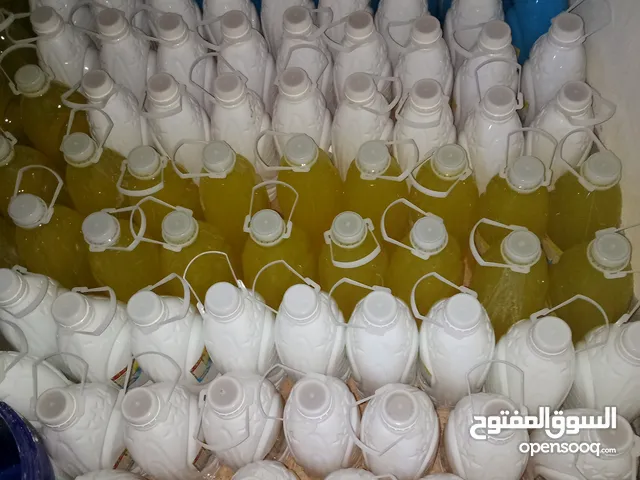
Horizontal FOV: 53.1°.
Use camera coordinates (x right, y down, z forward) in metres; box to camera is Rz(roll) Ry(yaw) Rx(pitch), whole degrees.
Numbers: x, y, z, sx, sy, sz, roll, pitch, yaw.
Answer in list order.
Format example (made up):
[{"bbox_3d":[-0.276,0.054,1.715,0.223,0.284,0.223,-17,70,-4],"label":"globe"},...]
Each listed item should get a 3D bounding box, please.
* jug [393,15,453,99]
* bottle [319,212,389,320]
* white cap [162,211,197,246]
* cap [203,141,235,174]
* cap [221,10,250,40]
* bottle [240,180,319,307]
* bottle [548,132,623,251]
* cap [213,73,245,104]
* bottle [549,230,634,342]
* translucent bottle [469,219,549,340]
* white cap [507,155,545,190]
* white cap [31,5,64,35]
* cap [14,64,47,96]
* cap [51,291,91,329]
[{"bbox_3d":[0.158,-0.226,1.024,0.093,0.290,0.100,-5,58,0],"label":"jug"},{"bbox_3d":[0.041,0.061,0.893,0.103,0.290,0.103,-5,58,0],"label":"bottle"},{"bbox_3d":[-0.171,-0.015,0.782,0.043,0.021,0.043,-2,59,4],"label":"white cap"},{"bbox_3d":[-0.130,-0.107,0.828,0.043,0.021,0.043,-2,59,4],"label":"cap"},{"bbox_3d":[-0.124,-0.318,0.947,0.041,0.018,0.041,-5,58,0],"label":"cap"},{"bbox_3d":[-0.058,0.058,0.901,0.103,0.290,0.103,-5,58,0],"label":"bottle"},{"bbox_3d":[0.351,-0.016,0.892,0.095,0.285,0.095,-8,59,0],"label":"bottle"},{"bbox_3d":[-0.124,-0.208,0.882,0.043,0.021,0.043,-2,59,4],"label":"cap"},{"bbox_3d":[0.349,0.086,0.847,0.103,0.290,0.103,-8,58,3],"label":"bottle"},{"bbox_3d":[0.241,0.076,0.851,0.095,0.285,0.095,-8,59,0],"label":"translucent bottle"},{"bbox_3d":[0.252,-0.081,0.784,0.043,0.021,0.043,-2,59,4],"label":"white cap"},{"bbox_3d":[-0.413,-0.328,0.970,0.043,0.021,0.043,-8,59,0],"label":"white cap"},{"bbox_3d":[-0.405,-0.224,0.902,0.042,0.020,0.042,-2,58,2],"label":"cap"},{"bbox_3d":[-0.288,0.080,0.741,0.043,0.021,0.043,-2,59,4],"label":"cap"}]

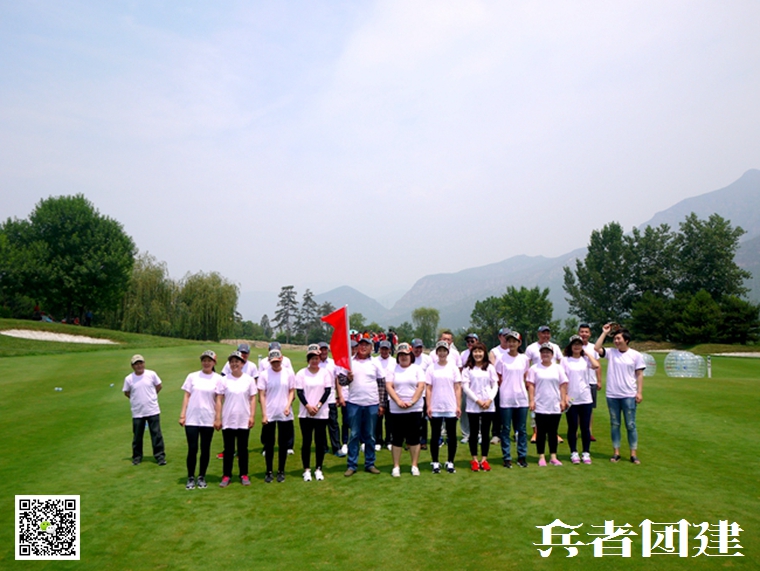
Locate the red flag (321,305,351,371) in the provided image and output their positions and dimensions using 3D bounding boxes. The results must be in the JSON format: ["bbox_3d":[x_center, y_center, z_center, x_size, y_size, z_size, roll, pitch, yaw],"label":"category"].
[{"bbox_3d":[-0.558,0.659,7.800,0.370,0.830,0.220,-2,-5,-6],"label":"red flag"}]

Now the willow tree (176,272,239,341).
[{"bbox_3d":[-21.033,2.561,75.000,7.500,8.200,7.300,1,-5,-16],"label":"willow tree"}]

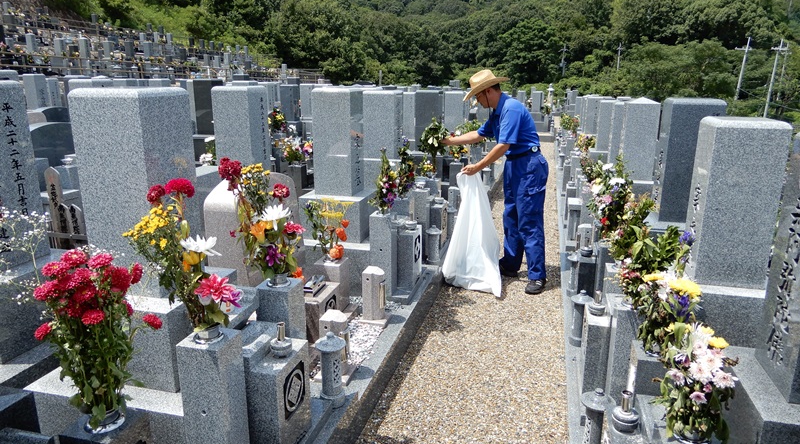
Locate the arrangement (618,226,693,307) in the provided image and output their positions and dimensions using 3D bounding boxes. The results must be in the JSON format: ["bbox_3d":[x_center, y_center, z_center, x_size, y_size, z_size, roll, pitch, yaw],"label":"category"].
[{"bbox_3d":[1.007,0.174,2.199,0.264,0.298,0.278,4,15,14],"label":"arrangement"}]

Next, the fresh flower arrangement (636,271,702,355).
[{"bbox_3d":[0.877,0.295,1.815,0.199,0.266,0.199,4,15,14],"label":"fresh flower arrangement"}]

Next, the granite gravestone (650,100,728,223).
[{"bbox_3d":[1.760,-0.381,3.396,0.282,0.740,0.277,4,14,15],"label":"granite gravestone"}]

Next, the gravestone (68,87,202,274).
[{"bbox_3d":[-0.909,-0.115,1.955,0.268,0.690,0.260,3,14,15],"label":"gravestone"}]

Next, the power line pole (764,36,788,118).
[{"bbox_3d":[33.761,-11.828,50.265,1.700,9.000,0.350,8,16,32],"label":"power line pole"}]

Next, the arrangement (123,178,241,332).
[{"bbox_3d":[-0.659,0.100,1.699,0.295,0.460,0.328,4,15,14],"label":"arrangement"}]

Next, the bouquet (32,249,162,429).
[{"bbox_3d":[-0.695,0.270,1.292,0.252,0.416,0.252,4,15,14],"label":"bouquet"}]

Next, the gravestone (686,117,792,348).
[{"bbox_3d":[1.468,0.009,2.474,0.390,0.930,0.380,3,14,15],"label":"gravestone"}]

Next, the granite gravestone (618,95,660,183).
[{"bbox_3d":[2.304,-0.804,5.358,0.282,0.774,0.277,4,14,15],"label":"granite gravestone"}]

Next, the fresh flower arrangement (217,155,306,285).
[{"bbox_3d":[-0.535,-0.002,2.158,0.307,0.465,0.277,4,14,15],"label":"fresh flower arrangement"}]

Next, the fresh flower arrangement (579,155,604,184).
[{"bbox_3d":[1.661,-0.454,4.790,0.234,0.251,0.234,4,15,14],"label":"fresh flower arrangement"}]

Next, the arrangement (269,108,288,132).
[{"bbox_3d":[-1.988,-1.663,9.000,0.277,0.396,0.277,4,14,15],"label":"arrangement"}]

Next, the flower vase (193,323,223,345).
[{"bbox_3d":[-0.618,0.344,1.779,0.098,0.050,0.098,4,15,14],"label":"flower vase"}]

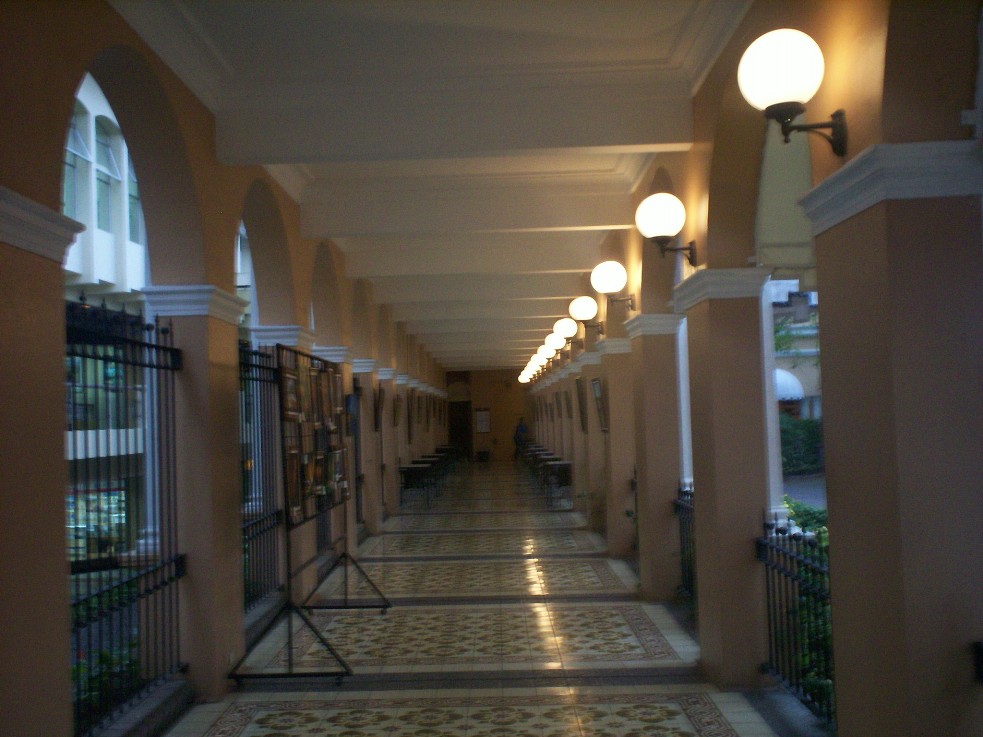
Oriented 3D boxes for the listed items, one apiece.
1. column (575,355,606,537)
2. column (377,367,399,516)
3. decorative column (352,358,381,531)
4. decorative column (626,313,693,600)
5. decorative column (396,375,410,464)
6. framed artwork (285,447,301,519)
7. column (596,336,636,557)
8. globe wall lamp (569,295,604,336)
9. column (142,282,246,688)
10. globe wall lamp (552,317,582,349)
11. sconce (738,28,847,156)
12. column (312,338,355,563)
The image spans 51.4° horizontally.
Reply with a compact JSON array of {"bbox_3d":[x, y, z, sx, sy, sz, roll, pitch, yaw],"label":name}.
[{"bbox_3d":[1.528,1.074,14.815,0.455,2.488,0.870,-2,-3,0],"label":"column"},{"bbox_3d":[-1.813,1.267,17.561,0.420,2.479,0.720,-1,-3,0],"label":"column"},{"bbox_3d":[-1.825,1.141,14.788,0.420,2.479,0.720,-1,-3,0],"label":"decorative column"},{"bbox_3d":[1.507,0.800,9.152,0.455,2.488,0.870,-2,-3,0],"label":"decorative column"},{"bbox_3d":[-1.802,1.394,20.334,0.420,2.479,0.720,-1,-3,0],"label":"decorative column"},{"bbox_3d":[-1.275,0.738,6.558,0.035,0.445,0.410,-1,-3,0],"label":"framed artwork"},{"bbox_3d":[1.537,0.926,11.974,0.420,2.510,0.720,-1,-3,0],"label":"column"},{"bbox_3d":[1.136,-0.624,12.146,0.390,0.450,0.305,-1,-3,0],"label":"globe wall lamp"},{"bbox_3d":[-1.837,0.764,6.473,0.435,2.478,0.870,-2,-3,0],"label":"column"},{"bbox_3d":[1.131,-0.483,14.892,0.395,0.475,0.314,-2,-3,0],"label":"globe wall lamp"},{"bbox_3d":[1.092,-0.998,3.713,0.382,0.482,0.314,-2,-3,0],"label":"sconce"},{"bbox_3d":[-1.836,1.014,12.014,0.420,2.479,0.720,-1,-3,0],"label":"column"}]

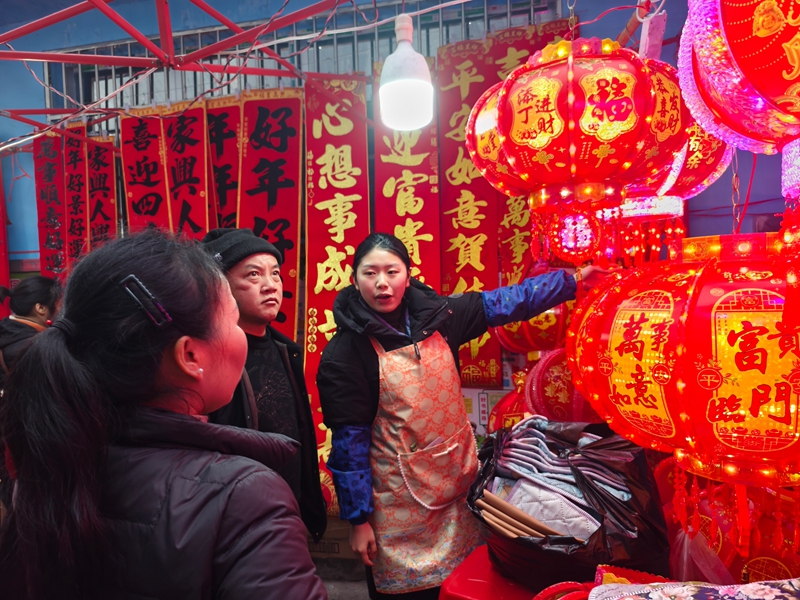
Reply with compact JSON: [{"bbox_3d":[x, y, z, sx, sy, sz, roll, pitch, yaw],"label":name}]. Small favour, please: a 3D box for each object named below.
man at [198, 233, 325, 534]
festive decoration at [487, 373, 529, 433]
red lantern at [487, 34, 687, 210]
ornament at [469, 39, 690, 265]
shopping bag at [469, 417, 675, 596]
[{"bbox_3d":[-0.430,0.655,1.460,0.330,1.690,0.520,1,3,40],"label":"man"},{"bbox_3d":[0.405,0.375,1.800,0.230,0.280,0.200,0,2,18],"label":"festive decoration"},{"bbox_3d":[0.390,-0.385,1.220,0.455,0.350,0.455,-1,2,0],"label":"red lantern"},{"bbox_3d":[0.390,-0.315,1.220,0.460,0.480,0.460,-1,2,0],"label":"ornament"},{"bbox_3d":[0.355,0.410,1.130,0.390,0.270,0.310,0,2,23],"label":"shopping bag"}]

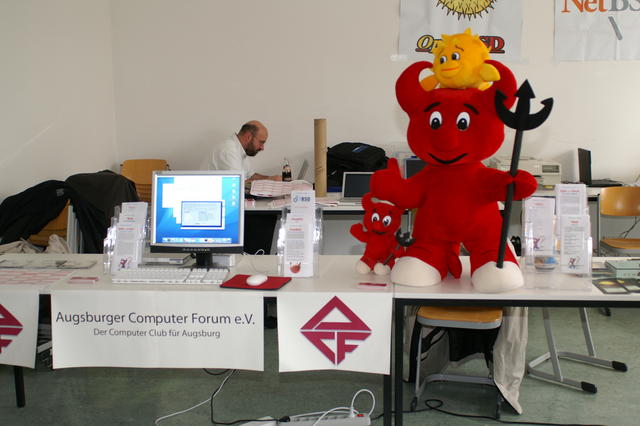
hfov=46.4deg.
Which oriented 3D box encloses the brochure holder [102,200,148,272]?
[{"bbox_3d":[-0.834,0.104,3.208,0.158,0.285,0.150,0,8,5],"label":"brochure holder"}]

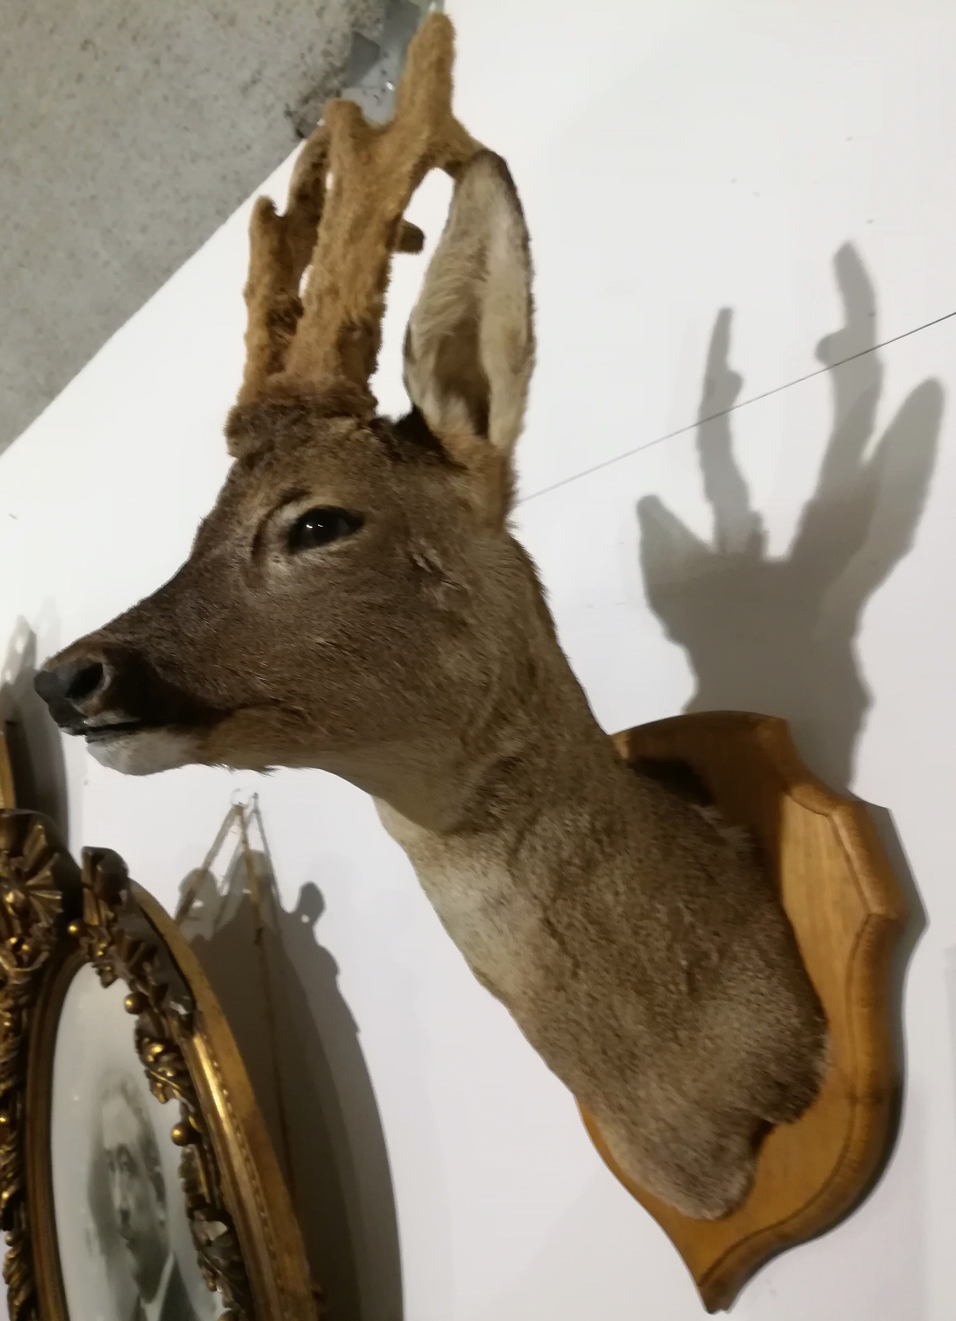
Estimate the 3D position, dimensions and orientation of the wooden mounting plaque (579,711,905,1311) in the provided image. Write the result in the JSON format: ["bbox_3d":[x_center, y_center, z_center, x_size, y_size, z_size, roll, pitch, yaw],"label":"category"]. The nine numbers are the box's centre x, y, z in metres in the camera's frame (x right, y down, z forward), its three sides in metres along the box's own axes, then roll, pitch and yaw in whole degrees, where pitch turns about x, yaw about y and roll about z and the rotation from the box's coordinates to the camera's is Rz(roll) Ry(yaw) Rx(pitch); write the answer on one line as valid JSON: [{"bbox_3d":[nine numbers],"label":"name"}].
[{"bbox_3d":[0.120,0.172,0.519,0.021,0.303,0.210,16,-22,-40],"label":"wooden mounting plaque"}]

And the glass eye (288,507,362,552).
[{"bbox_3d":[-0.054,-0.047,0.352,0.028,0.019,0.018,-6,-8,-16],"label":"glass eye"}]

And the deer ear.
[{"bbox_3d":[-0.003,-0.142,0.406,0.052,0.122,0.038,5,11,3],"label":"deer ear"}]

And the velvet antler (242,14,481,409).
[{"bbox_3d":[-0.047,-0.190,0.458,0.106,0.213,0.102,16,-22,-40],"label":"velvet antler"}]

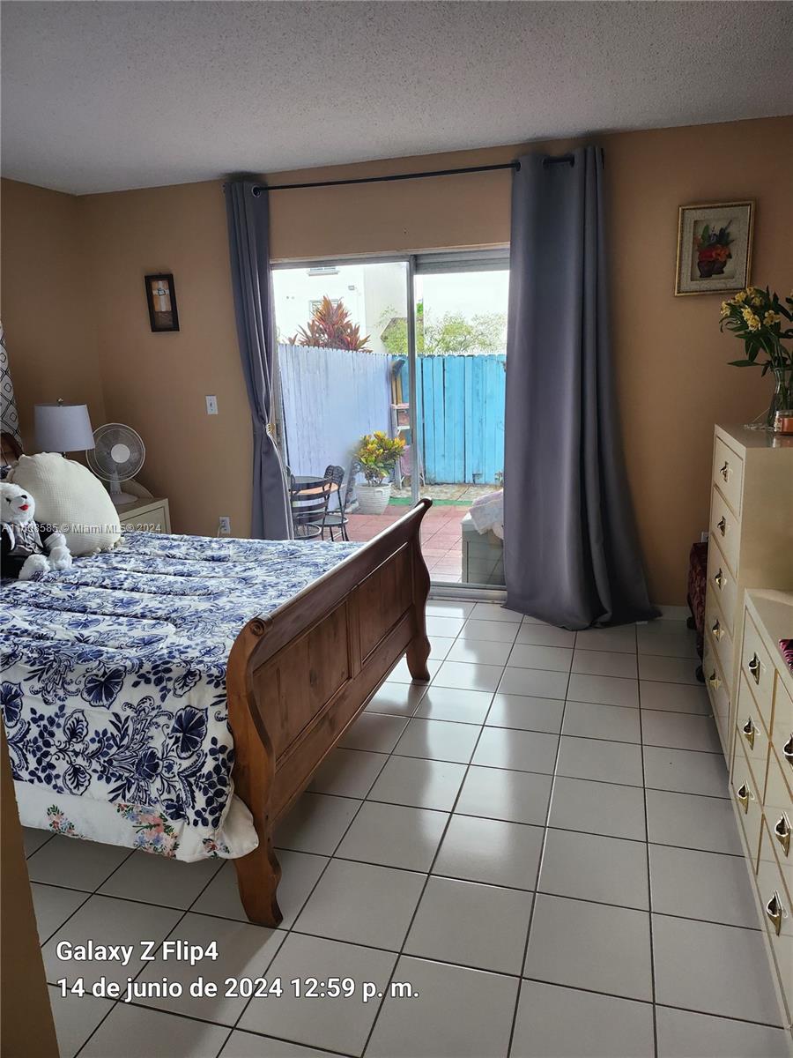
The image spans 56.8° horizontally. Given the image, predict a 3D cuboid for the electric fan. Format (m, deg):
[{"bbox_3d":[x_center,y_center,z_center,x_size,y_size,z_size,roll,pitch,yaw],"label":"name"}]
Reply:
[{"bbox_3d":[-1.830,-0.433,4.784,0.380,0.510,0.270,-13,17,-41],"label":"electric fan"}]

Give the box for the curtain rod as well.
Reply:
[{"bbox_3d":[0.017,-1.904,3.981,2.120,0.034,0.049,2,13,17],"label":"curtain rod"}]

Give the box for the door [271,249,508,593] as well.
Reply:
[{"bbox_3d":[0.126,-0.581,4.462,1.754,2.034,0.098,2,13,17],"label":"door"}]

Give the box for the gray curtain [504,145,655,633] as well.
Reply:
[{"bbox_3d":[0.987,-0.690,3.902,0.860,2.477,0.281,2,13,17],"label":"gray curtain"}]

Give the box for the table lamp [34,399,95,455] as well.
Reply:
[{"bbox_3d":[-1.943,-0.410,4.300,0.335,0.685,0.335,2,13,17],"label":"table lamp"}]

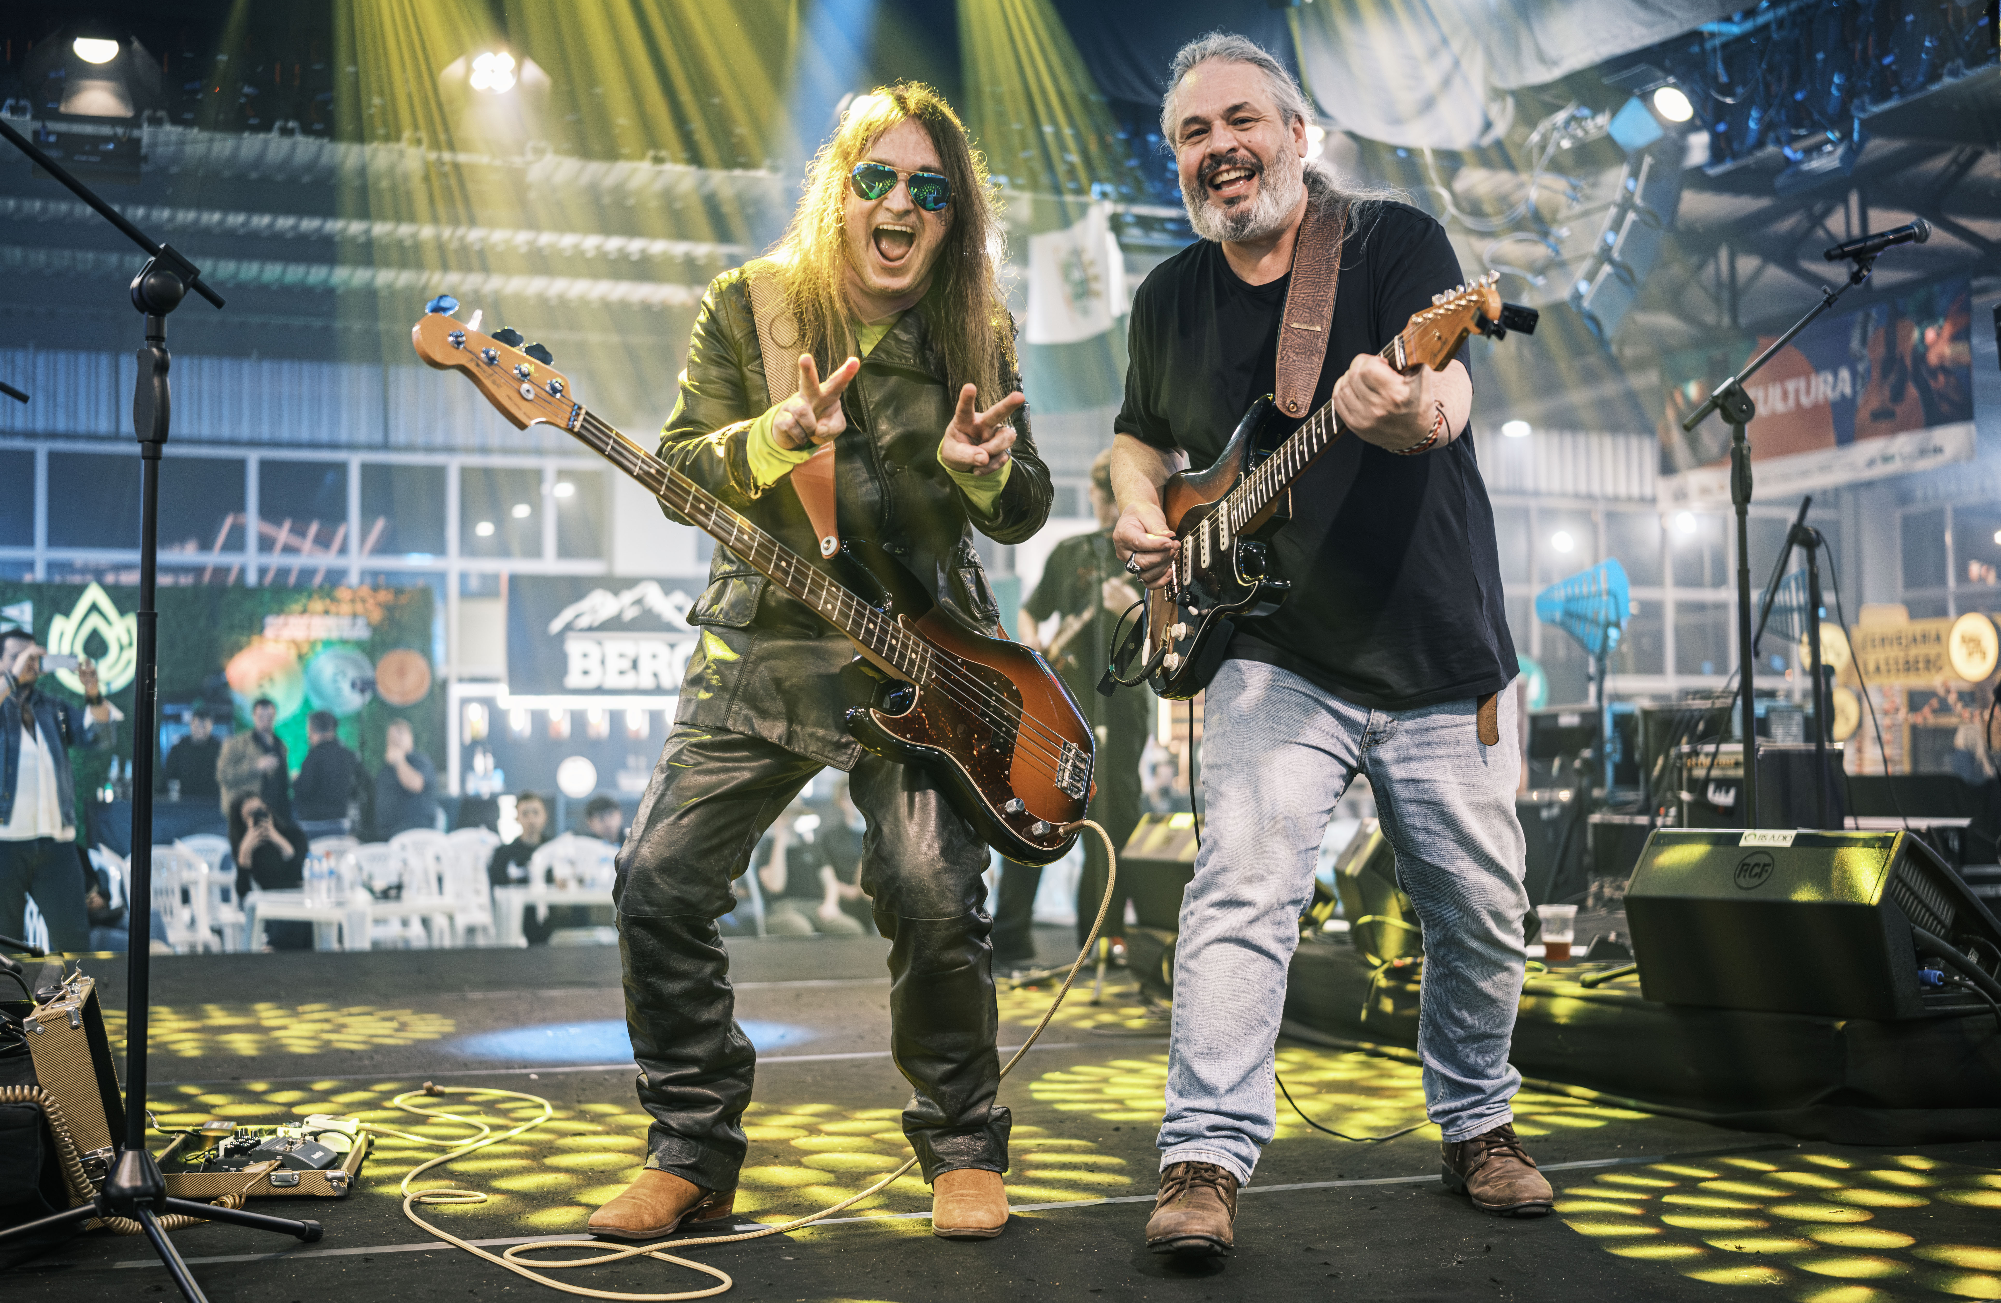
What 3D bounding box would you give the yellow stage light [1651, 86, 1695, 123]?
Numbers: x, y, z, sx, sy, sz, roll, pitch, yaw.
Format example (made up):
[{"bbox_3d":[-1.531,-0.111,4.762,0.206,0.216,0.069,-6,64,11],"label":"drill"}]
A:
[{"bbox_3d":[2.705,-2.202,9.119,0.190,0.190,0.130,-3,29,45],"label":"yellow stage light"}]

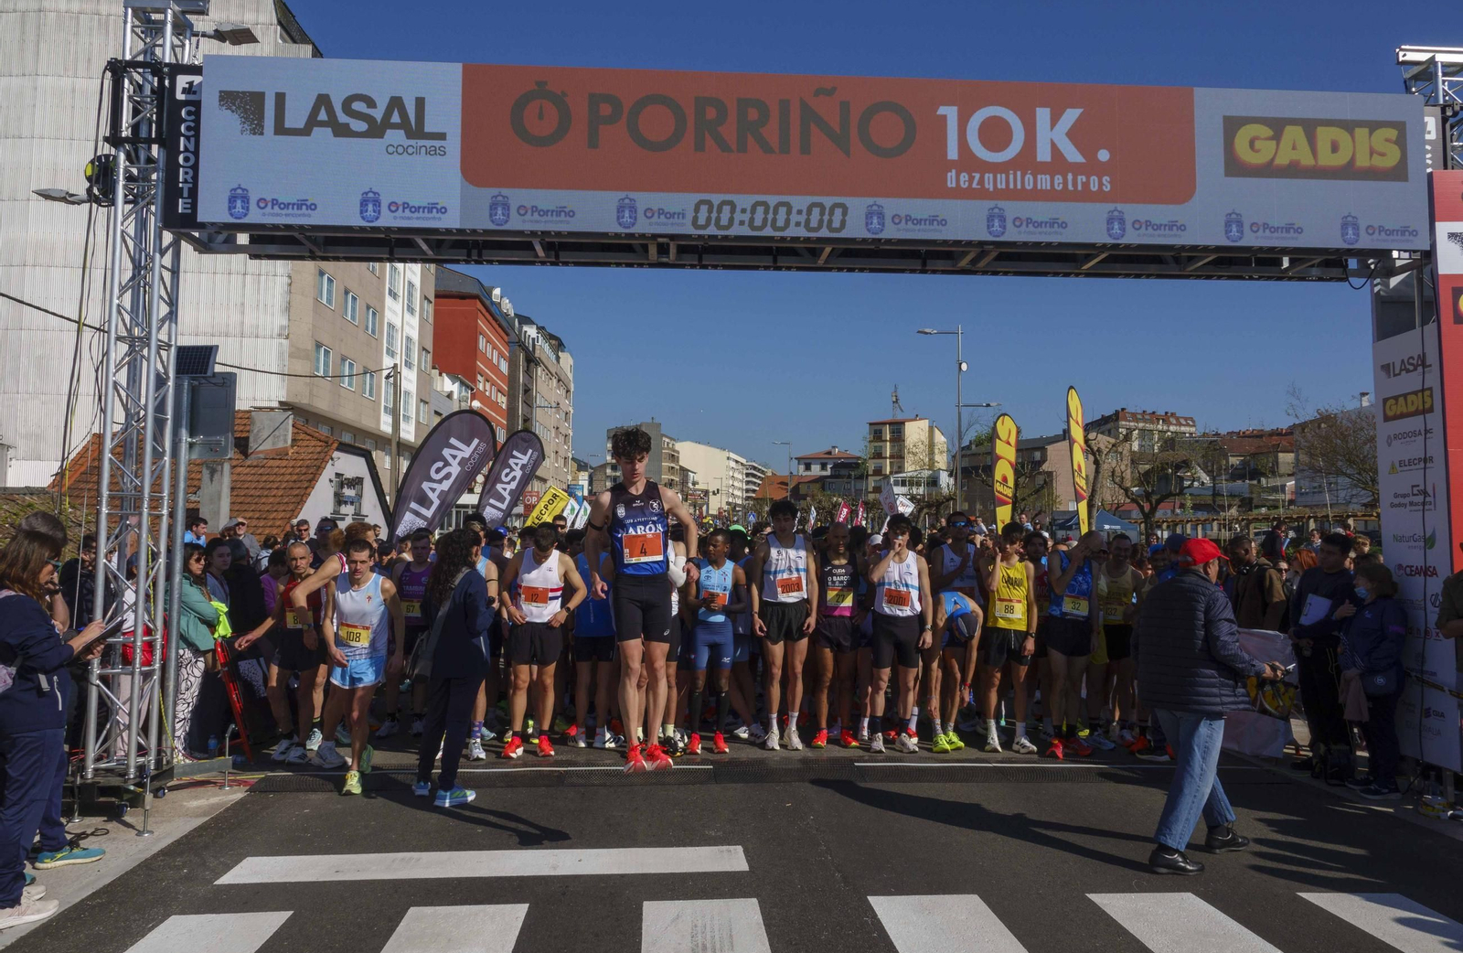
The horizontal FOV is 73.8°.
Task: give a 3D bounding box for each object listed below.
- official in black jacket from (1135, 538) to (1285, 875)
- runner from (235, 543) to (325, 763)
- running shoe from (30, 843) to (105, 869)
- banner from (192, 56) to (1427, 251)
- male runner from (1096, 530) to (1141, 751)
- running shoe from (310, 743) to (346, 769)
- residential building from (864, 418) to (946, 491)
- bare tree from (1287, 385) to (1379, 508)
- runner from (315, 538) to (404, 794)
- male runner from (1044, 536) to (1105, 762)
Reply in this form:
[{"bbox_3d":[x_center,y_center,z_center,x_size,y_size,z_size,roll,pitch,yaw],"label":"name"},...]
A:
[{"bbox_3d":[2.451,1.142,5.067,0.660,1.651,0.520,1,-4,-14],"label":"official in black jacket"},{"bbox_3d":[-3.321,1.291,7.200,0.600,1.630,0.420,0,-4,6],"label":"runner"},{"bbox_3d":[-3.333,1.880,4.894,0.290,0.105,0.105,2,-4,-27],"label":"running shoe"},{"bbox_3d":[0.640,-1.944,5.980,7.500,1.000,0.100,1,-4,-4],"label":"banner"},{"bbox_3d":[3.152,1.316,7.968,0.480,1.694,0.340,-1,-4,12],"label":"male runner"},{"bbox_3d":[-2.925,2.015,7.061,0.110,0.120,0.290,3,-5,-37],"label":"running shoe"},{"bbox_3d":[31.127,-0.565,172.020,6.800,17.200,16.000,-3,-5,36],"label":"residential building"},{"bbox_3d":[26.159,0.367,40.265,7.200,8.000,7.200,0,-4,0],"label":"bare tree"},{"bbox_3d":[-2.476,1.231,6.552,0.520,1.630,0.460,1,-4,-7],"label":"runner"},{"bbox_3d":[2.638,1.275,7.560,0.470,1.716,0.380,0,-4,-3],"label":"male runner"}]

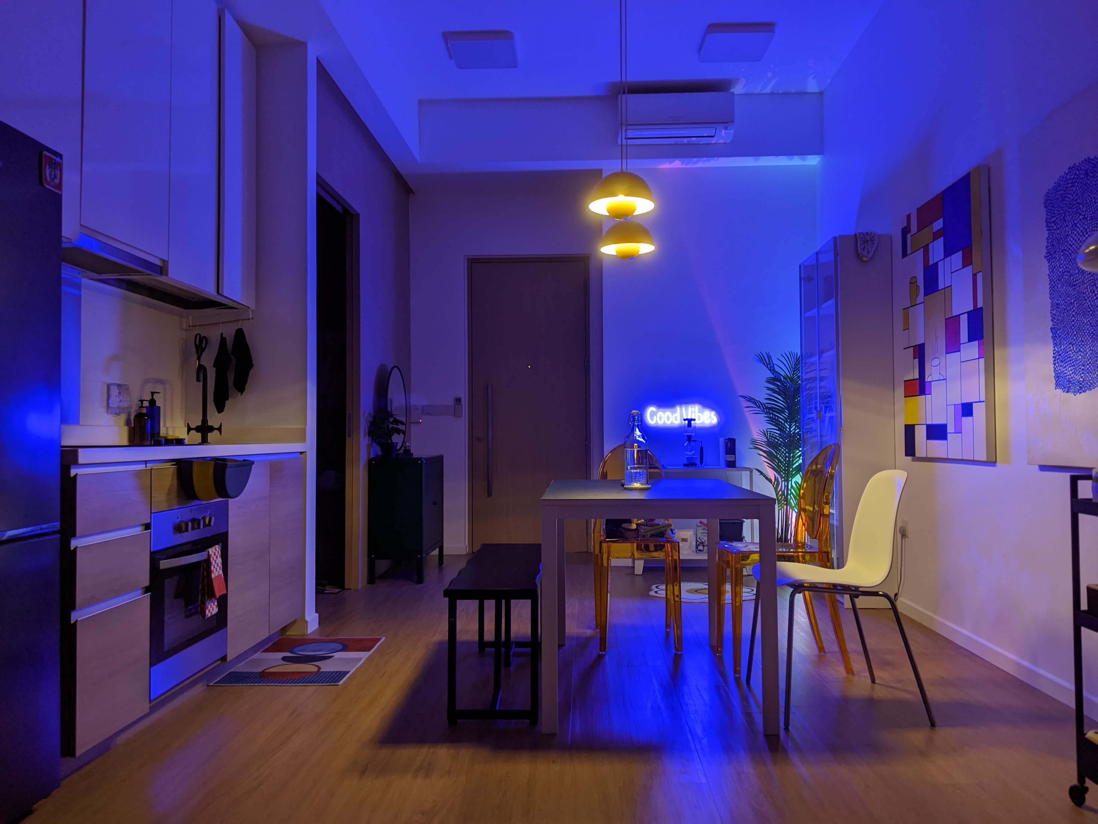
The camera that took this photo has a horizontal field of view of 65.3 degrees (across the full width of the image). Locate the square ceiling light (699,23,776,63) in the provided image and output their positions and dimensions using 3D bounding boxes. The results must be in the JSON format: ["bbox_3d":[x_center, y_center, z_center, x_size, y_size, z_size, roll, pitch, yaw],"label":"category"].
[{"bbox_3d":[1.135,-2.234,5.206,0.380,0.050,0.380,0,-2,2],"label":"square ceiling light"}]

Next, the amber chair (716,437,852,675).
[{"bbox_3d":[0.965,0.588,3.546,0.505,0.905,0.380,0,-2,-3],"label":"amber chair"}]

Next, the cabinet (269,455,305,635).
[{"bbox_3d":[-1.469,0.580,3.934,0.550,0.780,0.450,0,-2,3],"label":"cabinet"}]

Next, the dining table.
[{"bbox_3d":[0.374,0.665,3.317,0.750,0.740,1.225,0,-2,2],"label":"dining table"}]

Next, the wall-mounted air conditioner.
[{"bbox_3d":[0.874,-2.031,5.938,0.785,0.285,0.215,0,-2,2],"label":"wall-mounted air conditioner"}]

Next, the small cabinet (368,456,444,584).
[{"bbox_3d":[-0.981,0.716,5.907,0.360,0.810,0.790,0,-2,3],"label":"small cabinet"}]

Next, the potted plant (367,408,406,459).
[{"bbox_3d":[-1.087,0.144,5.740,0.225,0.335,0.225,0,-2,2],"label":"potted plant"}]

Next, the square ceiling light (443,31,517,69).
[{"bbox_3d":[-0.395,-2.224,5.277,0.380,0.050,0.380,0,-2,2],"label":"square ceiling light"}]

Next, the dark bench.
[{"bbox_3d":[-0.160,0.813,3.317,0.315,0.453,1.200,0,-2,2],"label":"dark bench"}]

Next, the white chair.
[{"bbox_3d":[0.991,0.614,3.028,0.550,0.830,0.500,0,-2,-2],"label":"white chair"}]

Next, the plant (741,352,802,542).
[{"bbox_3d":[1.618,0.347,5.767,0.560,1.510,0.560,0,-2,3],"label":"plant"}]

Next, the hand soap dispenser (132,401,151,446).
[{"bbox_3d":[-1.617,0.042,3.405,0.062,0.178,0.060,0,-2,0],"label":"hand soap dispenser"}]

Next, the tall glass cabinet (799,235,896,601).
[{"bbox_3d":[1.761,0.067,5.074,0.300,2.030,0.810,0,-2,3],"label":"tall glass cabinet"}]

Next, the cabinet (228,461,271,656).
[{"bbox_3d":[-1.489,0.570,3.495,0.550,0.780,0.430,0,-2,3],"label":"cabinet"}]

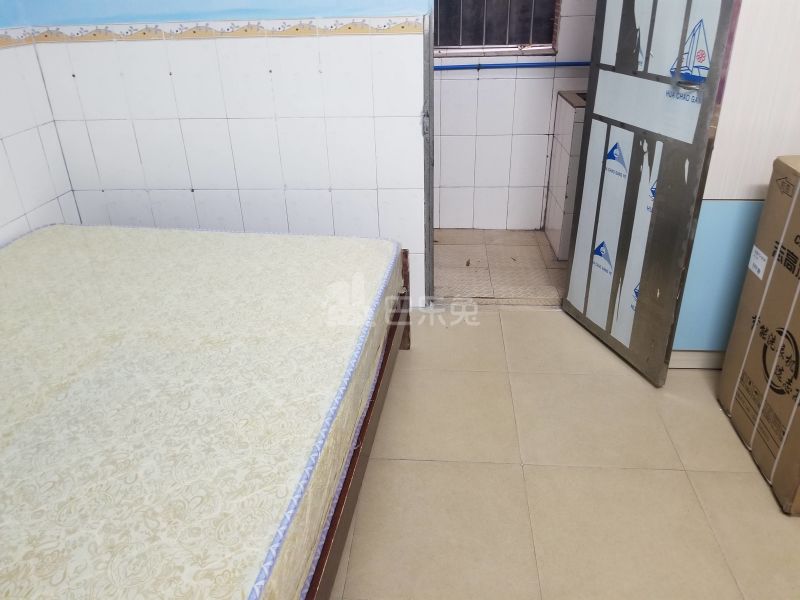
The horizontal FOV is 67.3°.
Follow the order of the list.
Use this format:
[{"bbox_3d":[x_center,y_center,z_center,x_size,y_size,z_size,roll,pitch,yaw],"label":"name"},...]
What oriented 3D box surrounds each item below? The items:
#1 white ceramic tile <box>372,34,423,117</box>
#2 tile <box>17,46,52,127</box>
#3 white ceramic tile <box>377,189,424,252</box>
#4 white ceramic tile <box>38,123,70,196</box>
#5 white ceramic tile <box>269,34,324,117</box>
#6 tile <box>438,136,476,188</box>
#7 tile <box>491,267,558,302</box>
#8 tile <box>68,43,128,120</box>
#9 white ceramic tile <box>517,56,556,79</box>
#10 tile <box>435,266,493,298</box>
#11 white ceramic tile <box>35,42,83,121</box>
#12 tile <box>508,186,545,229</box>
[{"bbox_3d":[-0.006,-0.868,2.339,0.201,0.300,0.010,0,28,4],"label":"white ceramic tile"},{"bbox_3d":[-1.451,-0.852,2.380,0.010,0.300,0.108,1,28,5],"label":"tile"},{"bbox_3d":[0.011,-0.334,2.585,0.200,0.295,0.010,1,28,4],"label":"white ceramic tile"},{"bbox_3d":[-1.449,-0.587,2.527,0.010,0.300,0.100,3,29,9],"label":"white ceramic tile"},{"bbox_3d":[-0.406,-0.871,2.365,0.201,0.300,0.010,0,28,4],"label":"white ceramic tile"},{"bbox_3d":[0.334,-0.795,3.456,0.200,0.300,0.010,1,28,4],"label":"tile"},{"bbox_3d":[0.606,-0.090,3.013,0.300,0.010,0.302,1,29,4],"label":"tile"},{"bbox_3d":[-1.200,-0.871,2.404,0.200,0.295,0.010,1,28,4],"label":"tile"},{"bbox_3d":[0.727,-1.238,3.200,0.200,0.112,0.010,1,28,4],"label":"white ceramic tile"},{"bbox_3d":[0.308,-0.086,3.032,0.300,0.010,0.305,1,29,4],"label":"tile"},{"bbox_3d":[-1.366,-0.873,2.417,0.133,0.295,0.010,1,28,4],"label":"white ceramic tile"},{"bbox_3d":[0.739,-0.540,3.551,0.200,0.262,0.010,1,29,4],"label":"tile"}]

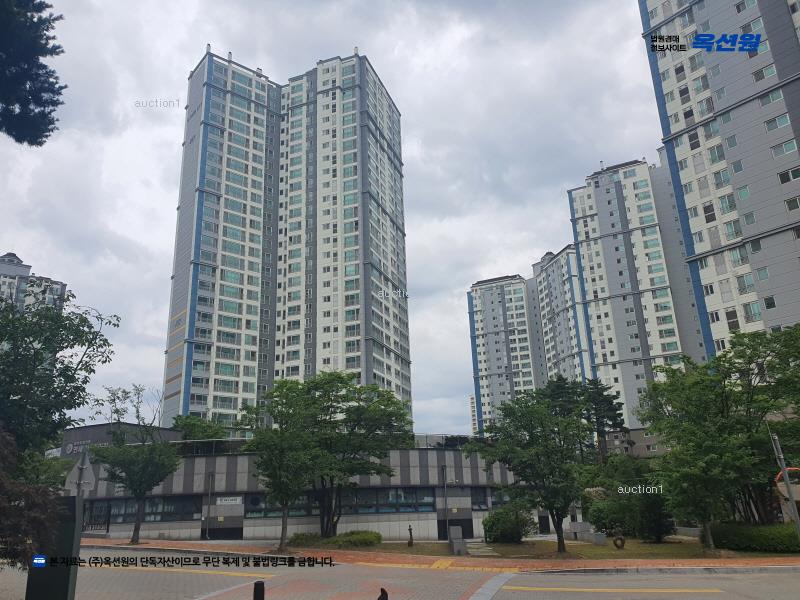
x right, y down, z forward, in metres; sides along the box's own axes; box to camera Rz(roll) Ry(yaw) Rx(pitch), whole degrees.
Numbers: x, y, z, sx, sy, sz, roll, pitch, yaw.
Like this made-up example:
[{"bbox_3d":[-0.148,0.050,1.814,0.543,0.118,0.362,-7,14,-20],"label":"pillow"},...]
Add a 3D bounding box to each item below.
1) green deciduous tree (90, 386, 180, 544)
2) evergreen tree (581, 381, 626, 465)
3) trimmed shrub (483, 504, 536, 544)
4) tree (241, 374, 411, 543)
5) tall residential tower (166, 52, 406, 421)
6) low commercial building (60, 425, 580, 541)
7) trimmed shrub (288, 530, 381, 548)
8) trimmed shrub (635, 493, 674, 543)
[{"bbox_3d":[-15.426,9.472,34.982,5.300,8.900,5.000,-2,-18,0],"label":"green deciduous tree"},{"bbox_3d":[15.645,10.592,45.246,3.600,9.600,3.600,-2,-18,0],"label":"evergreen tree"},{"bbox_3d":[6.123,12.697,34.176,3.050,2.250,2.700,-2,-18,0],"label":"trimmed shrub"},{"bbox_3d":[-4.038,8.947,34.475,9.500,9.700,8.000,-2,-18,0],"label":"tree"},{"bbox_3d":[-20.430,-5.260,119.640,44.000,87.000,27.000,-1,-18,-5],"label":"tall residential tower"},{"bbox_3d":[-4.262,13.264,42.225,34.500,7.000,6.000,0,-18,-8],"label":"low commercial building"},{"bbox_3d":[-3.385,12.691,31.990,4.900,0.950,1.800,-1,-18,-3],"label":"trimmed shrub"},{"bbox_3d":[10.820,9.230,25.460,1.800,2.050,1.700,-2,-18,0],"label":"trimmed shrub"}]

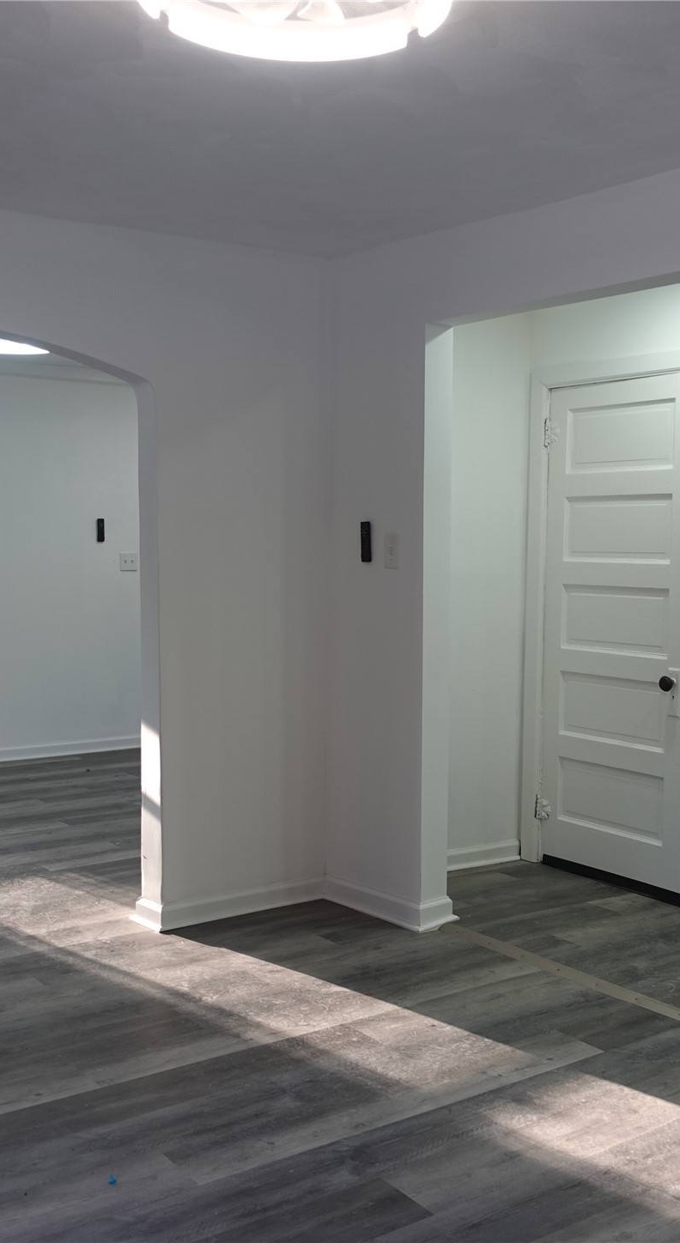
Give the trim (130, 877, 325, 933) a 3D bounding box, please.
[{"bbox_3d":[-0.402,1.017,4.595,0.715,0.090,0.205,-3,5,-36],"label":"trim"}]

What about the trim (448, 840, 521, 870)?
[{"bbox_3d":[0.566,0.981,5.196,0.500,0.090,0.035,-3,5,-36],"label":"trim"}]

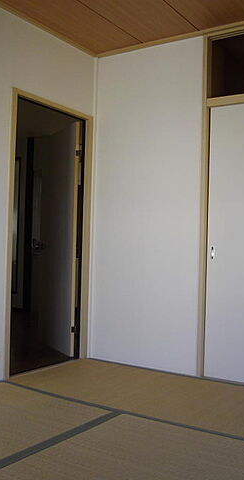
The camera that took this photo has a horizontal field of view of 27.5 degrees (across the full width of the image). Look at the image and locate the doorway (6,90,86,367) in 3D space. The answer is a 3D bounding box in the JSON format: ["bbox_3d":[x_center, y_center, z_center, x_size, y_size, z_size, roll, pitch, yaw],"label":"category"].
[{"bbox_3d":[-0.517,-0.018,3.527,0.130,1.848,0.759,1,-1,34],"label":"doorway"}]

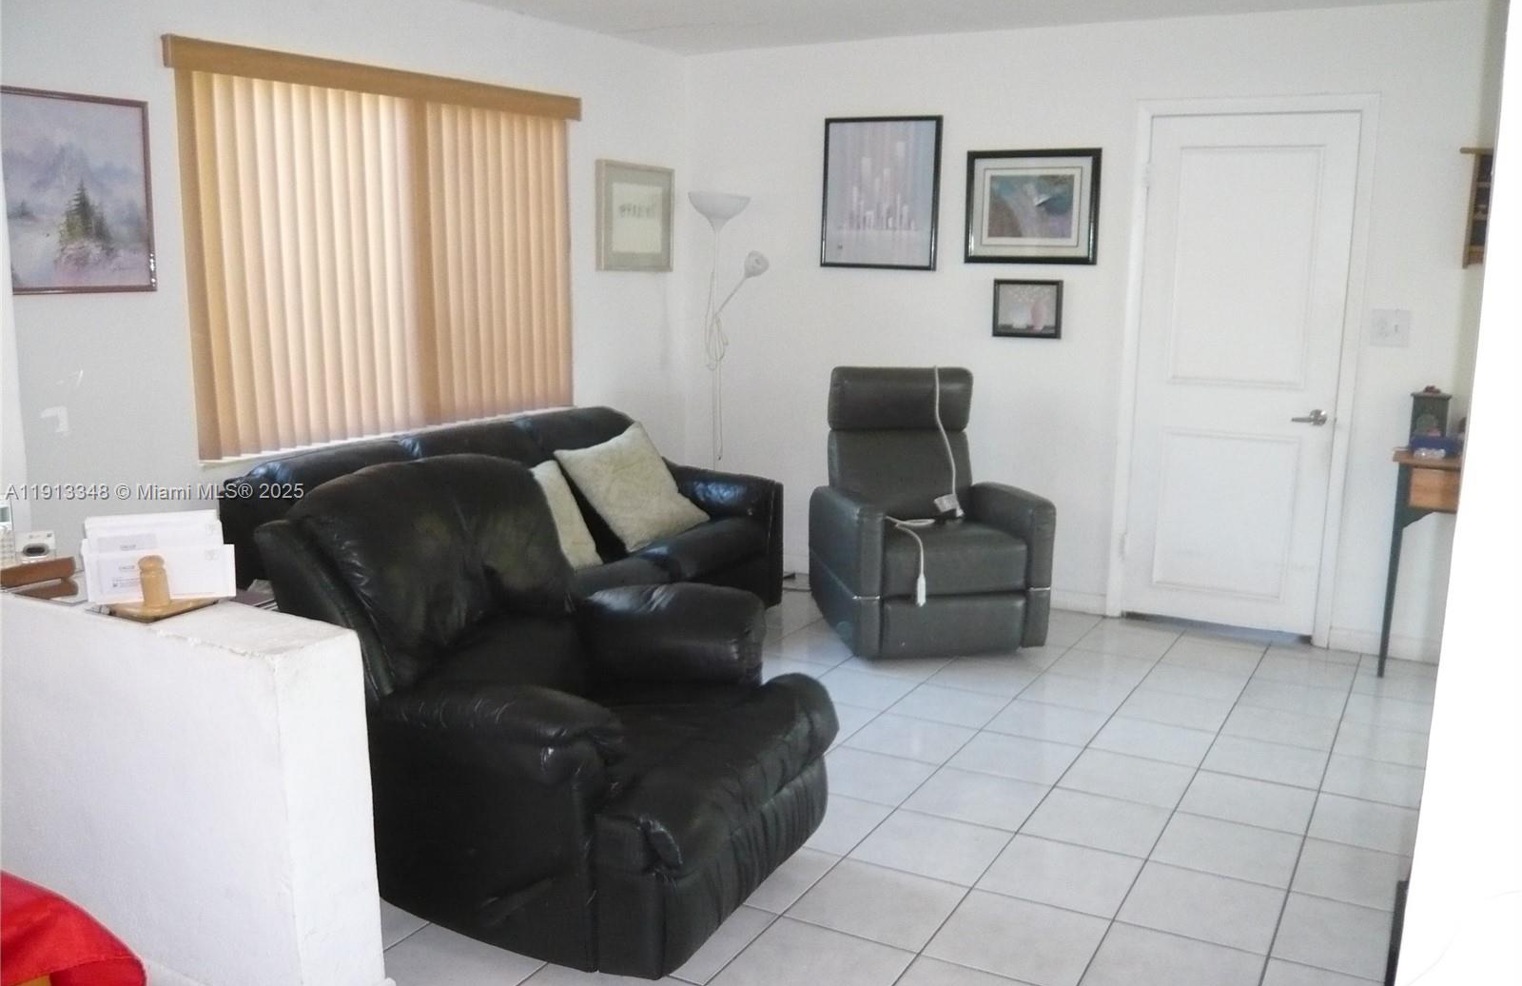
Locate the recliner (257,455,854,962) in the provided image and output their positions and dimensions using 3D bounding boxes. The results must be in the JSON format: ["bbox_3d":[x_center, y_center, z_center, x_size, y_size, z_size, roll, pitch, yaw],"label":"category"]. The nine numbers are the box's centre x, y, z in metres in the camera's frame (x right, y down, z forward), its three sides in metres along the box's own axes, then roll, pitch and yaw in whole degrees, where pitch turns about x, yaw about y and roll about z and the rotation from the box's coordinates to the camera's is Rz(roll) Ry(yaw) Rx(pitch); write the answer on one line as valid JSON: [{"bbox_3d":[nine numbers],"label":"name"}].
[{"bbox_3d":[-0.496,0.416,3.071,1.190,0.980,0.890,6,11,29],"label":"recliner"}]

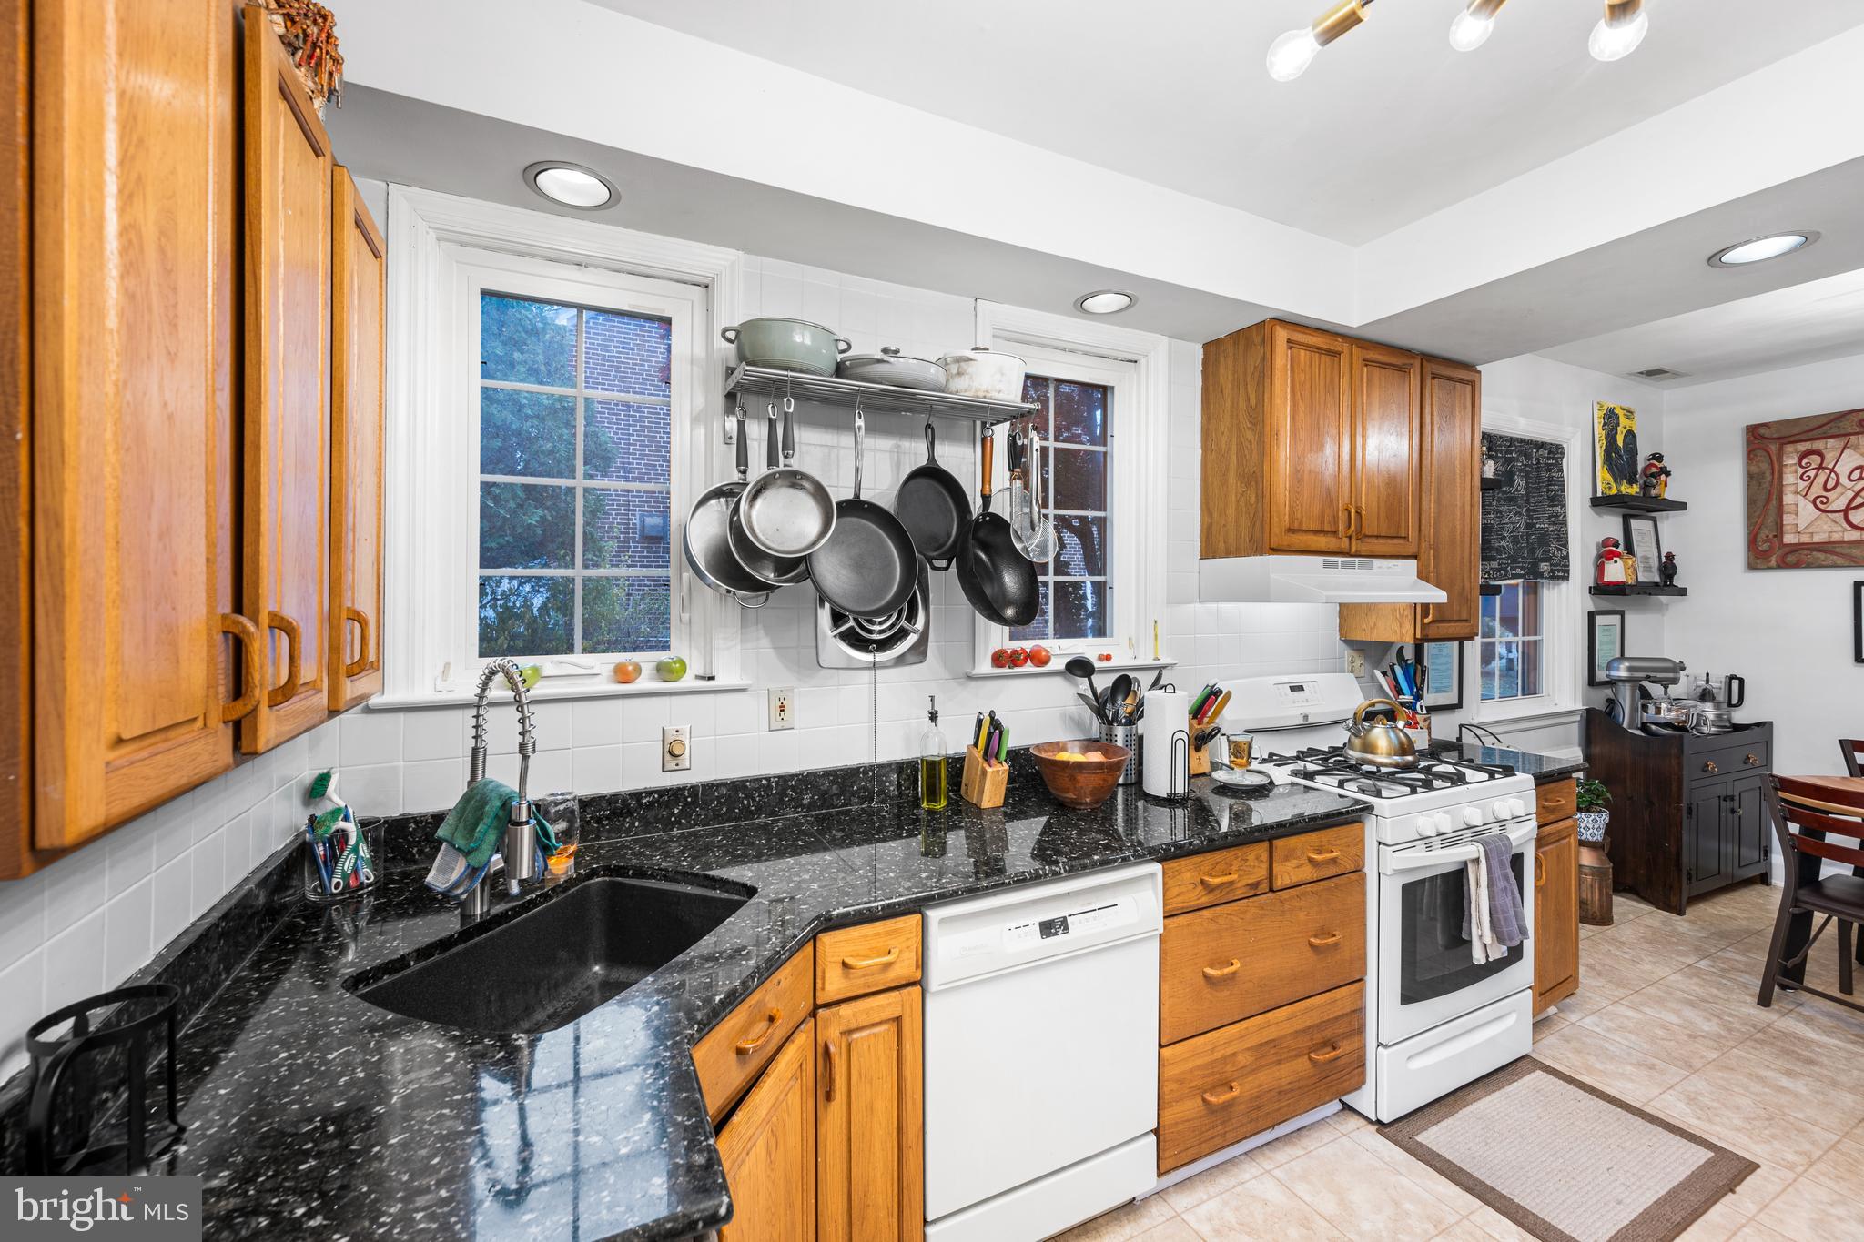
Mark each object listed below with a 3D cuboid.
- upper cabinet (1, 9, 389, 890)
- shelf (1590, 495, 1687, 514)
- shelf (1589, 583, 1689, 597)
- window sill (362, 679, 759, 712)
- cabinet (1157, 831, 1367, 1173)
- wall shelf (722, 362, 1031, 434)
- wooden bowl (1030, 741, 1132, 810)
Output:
[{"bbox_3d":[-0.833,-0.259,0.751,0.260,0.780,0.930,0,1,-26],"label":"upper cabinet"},{"bbox_3d":[3.777,-0.617,3.859,0.630,0.042,0.150,-1,1,-26],"label":"shelf"},{"bbox_3d":[3.765,-0.155,3.860,0.640,0.042,0.150,-1,1,-26],"label":"shelf"},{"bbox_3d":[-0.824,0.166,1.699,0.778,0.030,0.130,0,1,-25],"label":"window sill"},{"bbox_3d":[0.762,0.943,2.157,0.760,0.785,0.570,0,1,-25],"label":"cabinet"},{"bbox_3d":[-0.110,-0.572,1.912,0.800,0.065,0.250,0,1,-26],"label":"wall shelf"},{"bbox_3d":[0.423,0.439,2.035,0.276,0.149,0.276,0,1,0],"label":"wooden bowl"}]

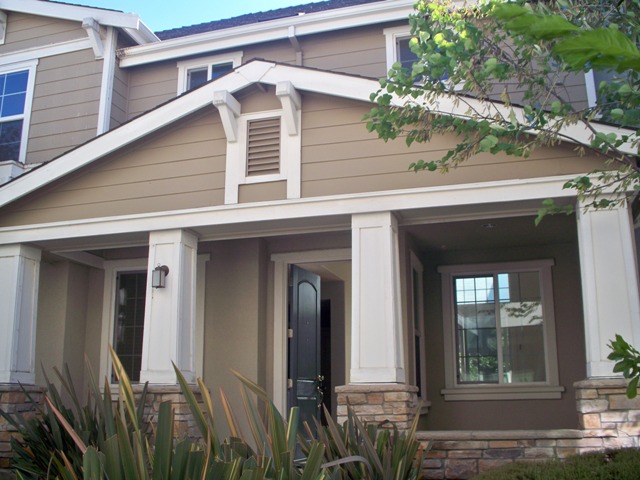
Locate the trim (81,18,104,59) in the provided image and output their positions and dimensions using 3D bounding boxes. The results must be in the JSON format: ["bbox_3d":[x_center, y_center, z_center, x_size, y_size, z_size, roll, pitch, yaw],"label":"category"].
[{"bbox_3d":[-2.601,-2.310,7.456,0.138,0.385,0.340,-4,-13,16],"label":"trim"}]

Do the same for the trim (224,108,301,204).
[{"bbox_3d":[-0.565,-0.828,6.416,0.797,0.933,0.050,-4,-13,16],"label":"trim"}]

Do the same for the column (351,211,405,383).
[{"bbox_3d":[0.517,0.542,5.978,0.411,1.533,0.410,-4,-13,16],"label":"column"}]

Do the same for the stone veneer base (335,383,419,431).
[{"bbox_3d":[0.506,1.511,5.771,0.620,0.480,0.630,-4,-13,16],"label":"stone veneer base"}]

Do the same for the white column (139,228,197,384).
[{"bbox_3d":[-1.513,0.688,6.574,0.402,1.533,0.410,-4,-13,16],"label":"white column"}]

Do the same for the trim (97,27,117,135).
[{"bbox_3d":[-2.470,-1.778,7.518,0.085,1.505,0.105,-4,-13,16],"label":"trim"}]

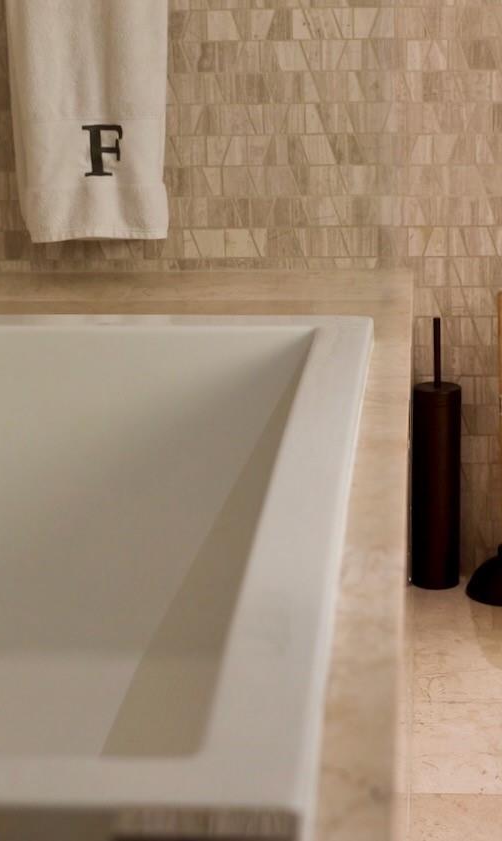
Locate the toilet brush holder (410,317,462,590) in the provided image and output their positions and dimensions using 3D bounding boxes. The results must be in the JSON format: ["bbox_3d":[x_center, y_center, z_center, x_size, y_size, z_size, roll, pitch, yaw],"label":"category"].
[{"bbox_3d":[0.317,0.053,2.976,0.079,0.463,0.079,0,14,5],"label":"toilet brush holder"}]

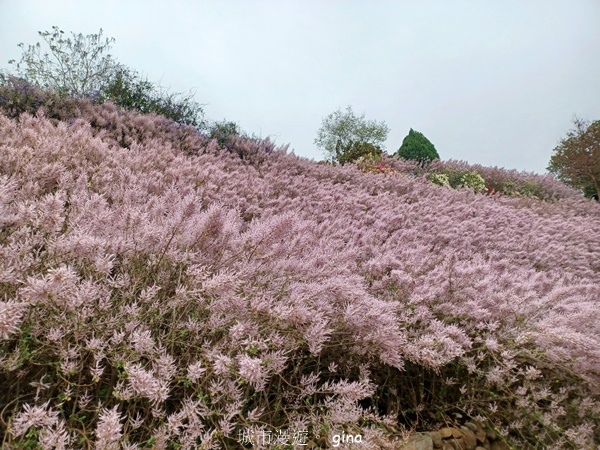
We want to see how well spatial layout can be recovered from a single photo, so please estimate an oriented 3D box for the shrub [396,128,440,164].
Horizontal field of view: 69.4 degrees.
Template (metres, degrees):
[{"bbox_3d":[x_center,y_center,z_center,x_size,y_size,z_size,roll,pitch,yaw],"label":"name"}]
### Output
[{"bbox_3d":[4.157,-2.719,15.200,1.500,1.400,1.450,0,-4,0],"label":"shrub"}]

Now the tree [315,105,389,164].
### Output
[{"bbox_3d":[1.842,-3.202,15.500,2.600,2.250,2.300,0,-4,0],"label":"tree"}]

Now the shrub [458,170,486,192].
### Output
[{"bbox_3d":[5.255,-1.310,13.200,0.860,0.750,0.800,0,-4,0],"label":"shrub"}]

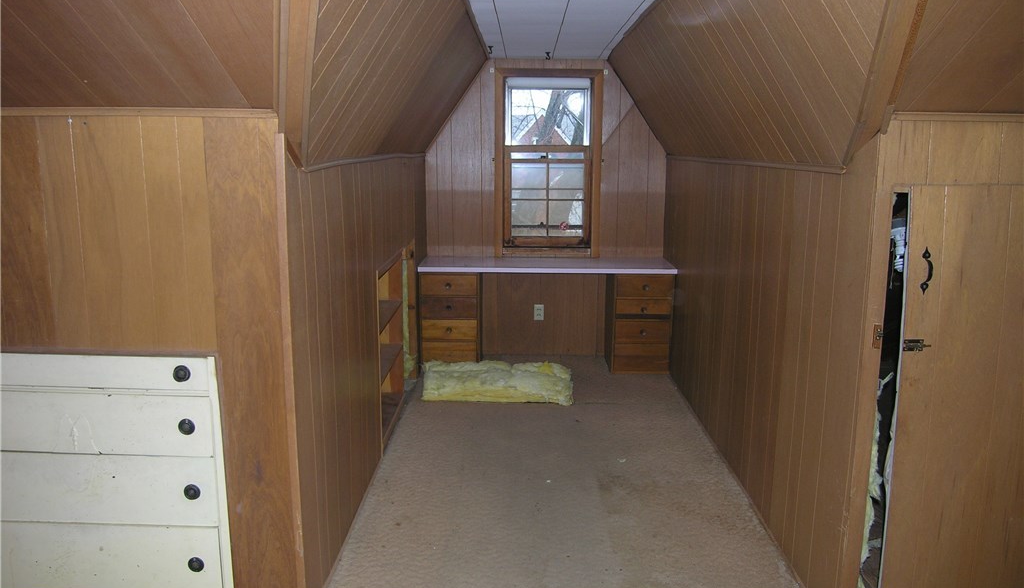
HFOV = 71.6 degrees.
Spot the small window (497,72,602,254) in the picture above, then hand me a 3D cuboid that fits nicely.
[{"bbox_3d":[0.253,-0.890,4.915,0.732,1.263,0.100,0,12,1],"label":"small window"}]

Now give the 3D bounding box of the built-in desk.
[{"bbox_3d":[0.228,0.144,4.859,1.661,0.724,0.470,0,12,1],"label":"built-in desk"}]

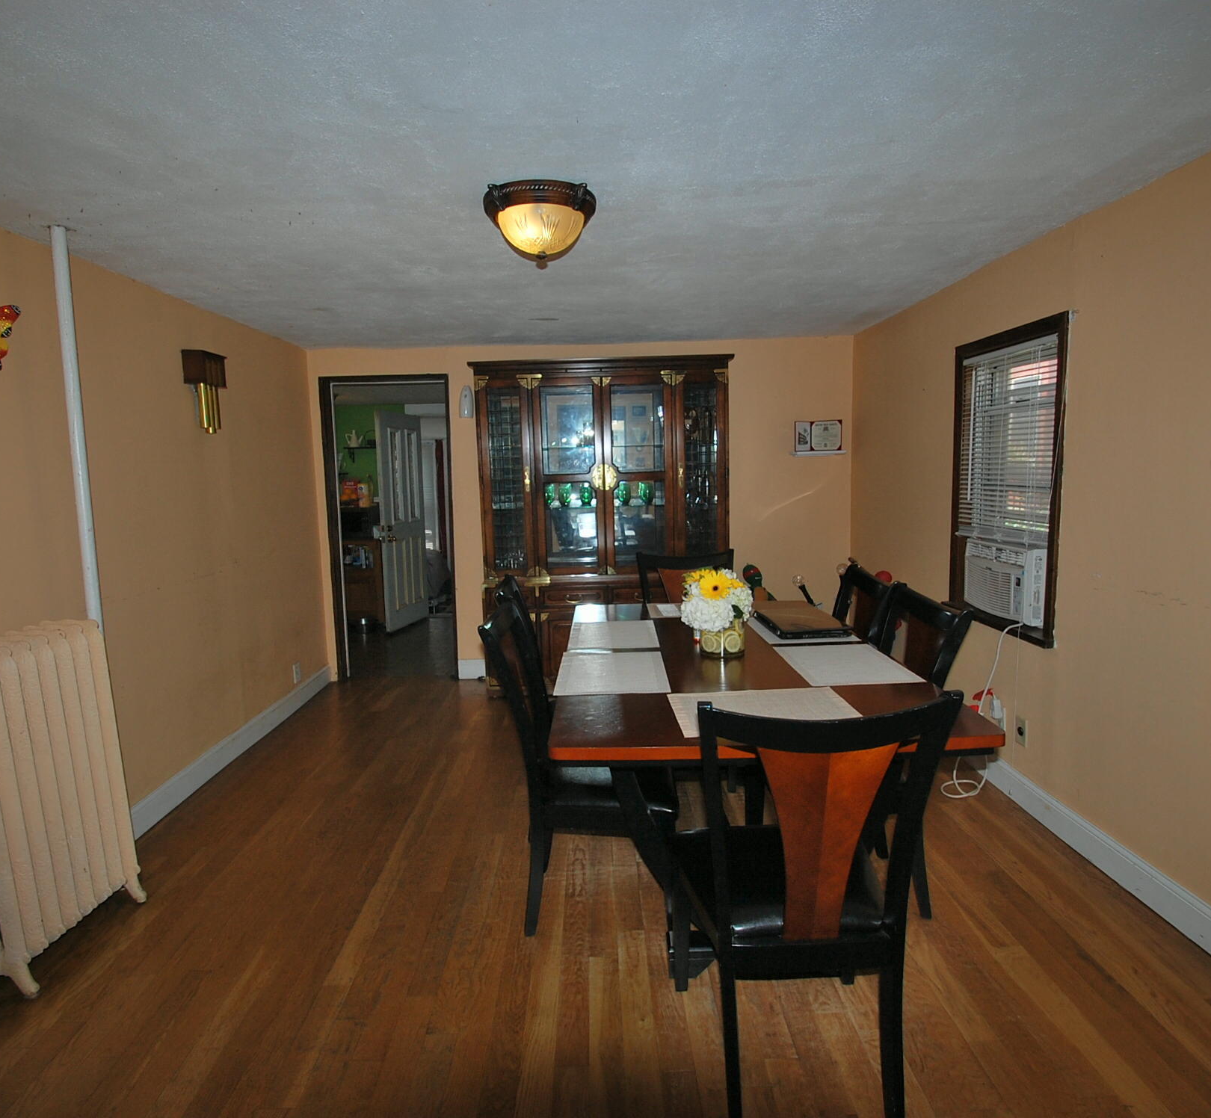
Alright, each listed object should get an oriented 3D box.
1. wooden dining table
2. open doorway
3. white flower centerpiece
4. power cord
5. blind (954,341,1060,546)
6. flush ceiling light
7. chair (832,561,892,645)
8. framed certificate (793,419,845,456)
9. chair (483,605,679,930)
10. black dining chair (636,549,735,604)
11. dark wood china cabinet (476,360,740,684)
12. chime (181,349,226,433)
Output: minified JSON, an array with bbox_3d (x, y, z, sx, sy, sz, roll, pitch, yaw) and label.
[{"bbox_3d":[0.416,0.704,2.623,1.090,0.760,1.800,-2,7,-1],"label":"wooden dining table"},{"bbox_3d":[-1.459,-0.193,4.862,0.860,2.080,0.130,-2,7,-1],"label":"open doorway"},{"bbox_3d":[0.394,0.187,2.508,0.250,0.295,0.245,-2,7,-1],"label":"white flower centerpiece"},{"bbox_3d":[1.600,0.624,2.954,0.250,0.800,0.350,-1,7,-1],"label":"power cord"},{"bbox_3d":[1.719,-0.483,3.044,0.045,0.820,0.685,-1,7,-1],"label":"blind"},{"bbox_3d":[-0.202,-1.045,2.220,0.365,0.178,0.365,-1,7,-1],"label":"flush ceiling light"},{"bbox_3d":[0.838,0.549,2.913,0.560,0.990,0.490,-1,7,-1],"label":"chair"},{"bbox_3d":[1.434,-0.815,4.712,0.335,0.222,0.030,-1,7,-1],"label":"framed certificate"},{"bbox_3d":[-0.081,0.646,2.262,0.560,0.990,0.470,-1,7,4],"label":"chair"},{"bbox_3d":[0.440,0.485,3.494,0.500,0.990,0.560,-2,7,-4],"label":"black dining chair"},{"bbox_3d":[-0.002,-0.201,4.571,1.630,2.100,0.410,-1,7,-1],"label":"dark wood china cabinet"},{"bbox_3d":[-1.896,-0.783,3.338,0.095,0.385,0.195,-2,7,-1],"label":"chime"}]

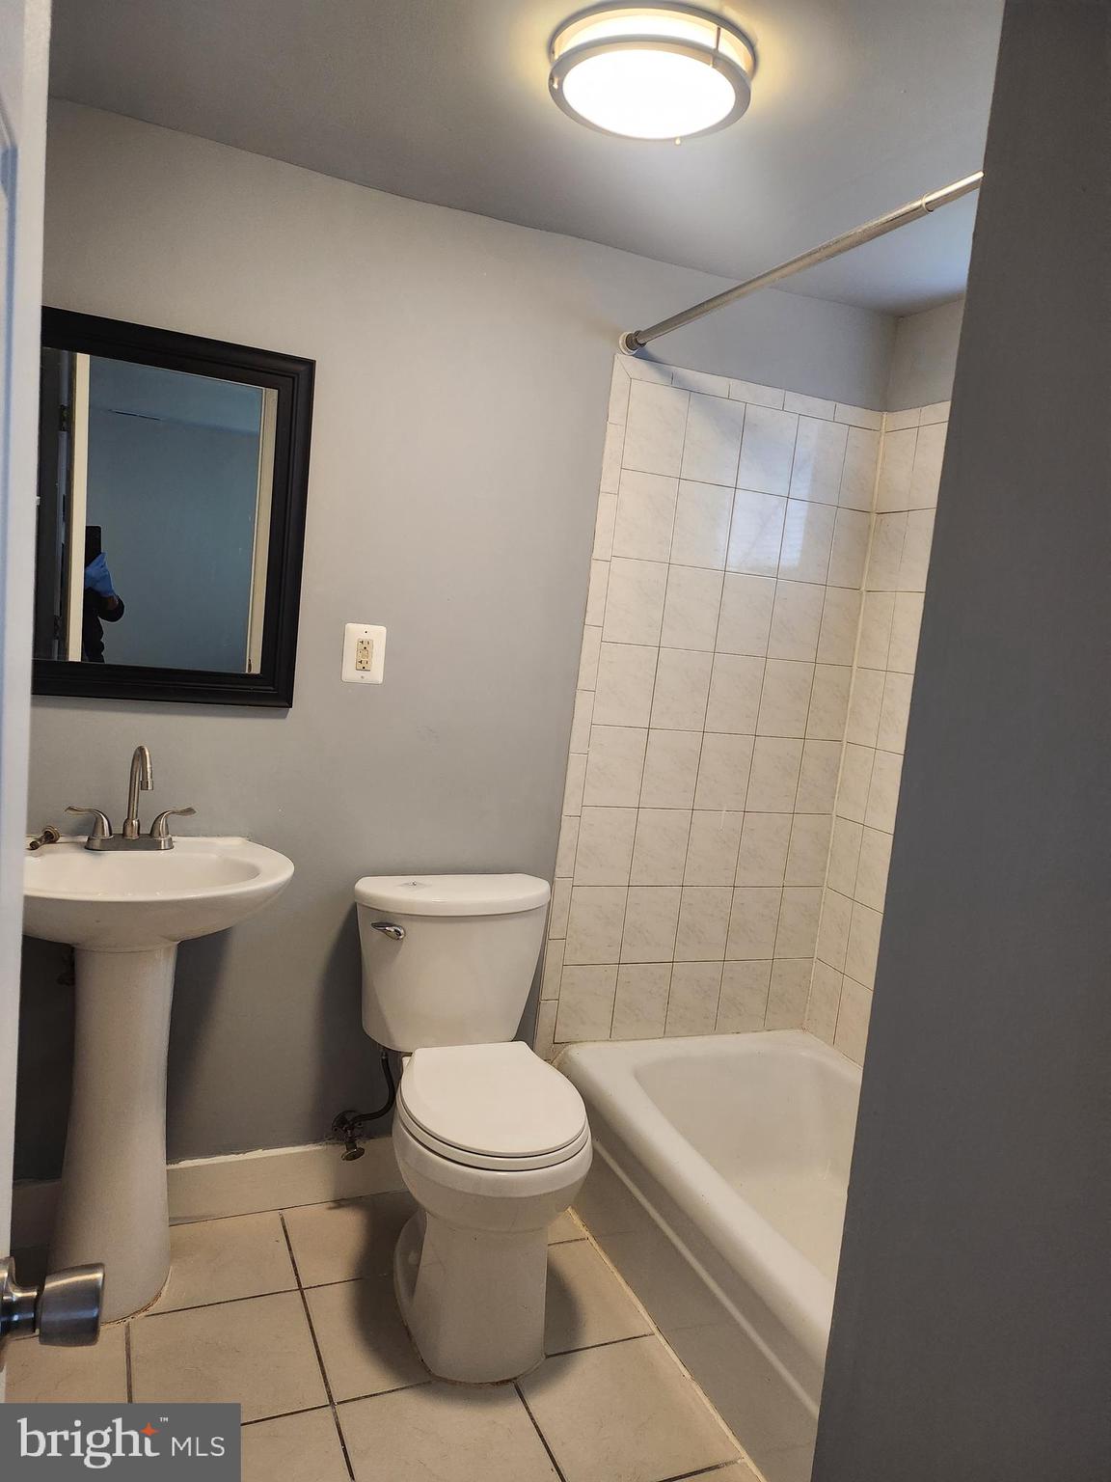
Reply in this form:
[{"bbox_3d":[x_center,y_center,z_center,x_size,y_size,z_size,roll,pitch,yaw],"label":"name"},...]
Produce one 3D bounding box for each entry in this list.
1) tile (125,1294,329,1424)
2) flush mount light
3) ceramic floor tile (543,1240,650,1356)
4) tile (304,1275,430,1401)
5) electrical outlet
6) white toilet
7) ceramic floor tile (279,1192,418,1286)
[{"bbox_3d":[-0.595,1.122,1.857,0.323,0.010,0.314,3,8,-24],"label":"tile"},{"bbox_3d":[0.136,-0.945,1.488,0.302,0.075,0.302,6,7,-1],"label":"flush mount light"},{"bbox_3d":[-0.010,1.153,2.121,0.317,0.010,0.314,3,8,-24],"label":"ceramic floor tile"},{"bbox_3d":[-0.301,1.138,1.989,0.323,0.010,0.314,3,8,-24],"label":"tile"},{"bbox_3d":[-0.403,-0.184,2.177,0.084,0.121,0.008,3,8,-24],"label":"electrical outlet"},{"bbox_3d":[-0.162,0.735,2.099,0.435,0.785,0.630,3,8,-24],"label":"white toilet"},{"bbox_3d":[-0.418,1.090,2.254,0.323,0.010,0.272,3,8,-24],"label":"ceramic floor tile"}]

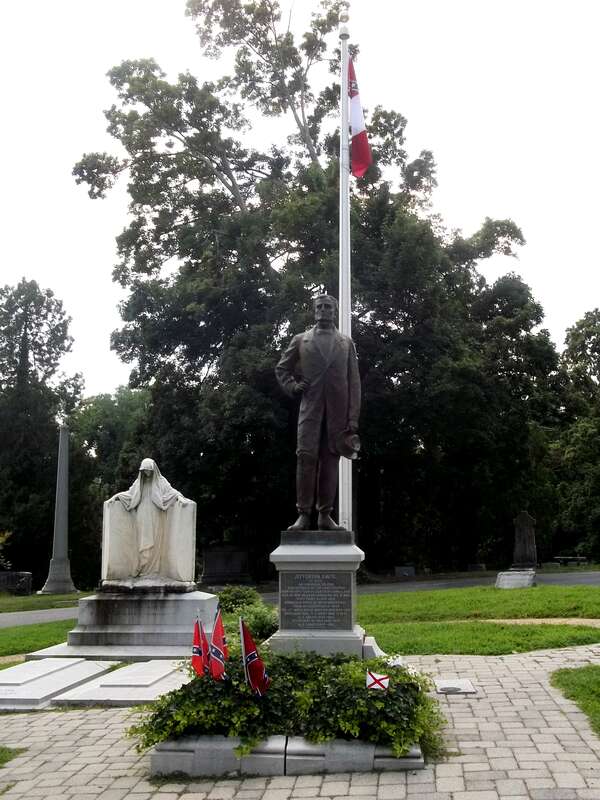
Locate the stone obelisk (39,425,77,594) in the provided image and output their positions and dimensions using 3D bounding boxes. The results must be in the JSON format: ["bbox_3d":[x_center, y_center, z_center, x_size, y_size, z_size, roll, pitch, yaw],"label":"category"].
[{"bbox_3d":[-5.561,2.452,18.844,0.660,3.773,0.660,-1,-8,7],"label":"stone obelisk"}]

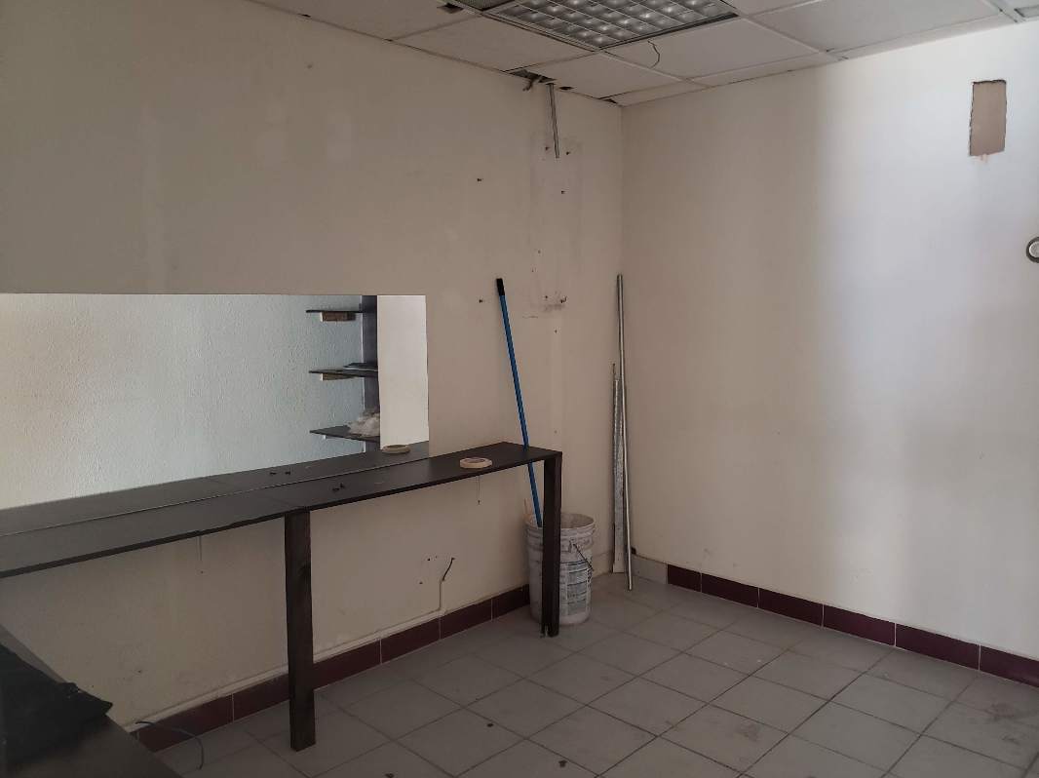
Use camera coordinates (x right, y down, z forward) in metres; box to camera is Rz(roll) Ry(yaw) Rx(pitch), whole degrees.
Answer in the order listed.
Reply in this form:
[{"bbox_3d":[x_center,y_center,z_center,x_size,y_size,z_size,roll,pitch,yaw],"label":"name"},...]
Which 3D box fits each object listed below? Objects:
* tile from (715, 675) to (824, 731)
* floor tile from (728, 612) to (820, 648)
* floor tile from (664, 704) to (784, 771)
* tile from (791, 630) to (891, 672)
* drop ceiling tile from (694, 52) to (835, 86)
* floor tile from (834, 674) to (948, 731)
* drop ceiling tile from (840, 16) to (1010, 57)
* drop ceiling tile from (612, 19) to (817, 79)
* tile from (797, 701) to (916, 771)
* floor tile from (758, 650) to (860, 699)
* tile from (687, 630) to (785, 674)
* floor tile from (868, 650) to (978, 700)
[{"bbox_3d":[0.878,1.109,2.745,0.300,0.012,0.300,-6,7,-45],"label":"tile"},{"bbox_3d":[1.073,1.024,3.310,0.307,0.010,0.292,-6,7,-45],"label":"floor tile"},{"bbox_3d":[0.671,1.141,2.553,0.302,0.010,0.302,5,8,44],"label":"floor tile"},{"bbox_3d":[1.308,1.063,3.170,0.300,0.012,0.300,-6,7,-45],"label":"tile"},{"bbox_3d":[1.033,-1.352,3.299,0.182,0.015,0.590,-8,11,-44],"label":"drop ceiling tile"},{"bbox_3d":[1.276,1.076,2.680,0.292,0.010,0.292,-6,7,-45],"label":"floor tile"},{"bbox_3d":[1.504,-1.321,2.913,0.590,0.015,0.150,5,8,44],"label":"drop ceiling tile"},{"bbox_3d":[0.738,-1.317,3.038,0.610,0.015,0.609,8,10,44],"label":"drop ceiling tile"},{"bbox_3d":[1.092,1.126,2.531,0.300,0.012,0.300,-6,7,-45],"label":"tile"},{"bbox_3d":[1.100,1.095,2.986,0.302,0.010,0.302,5,8,44],"label":"floor tile"},{"bbox_3d":[0.883,1.077,3.198,0.302,0.010,0.302,5,8,44],"label":"tile"},{"bbox_3d":[1.535,1.091,2.994,0.302,0.010,0.305,5,8,44],"label":"floor tile"}]

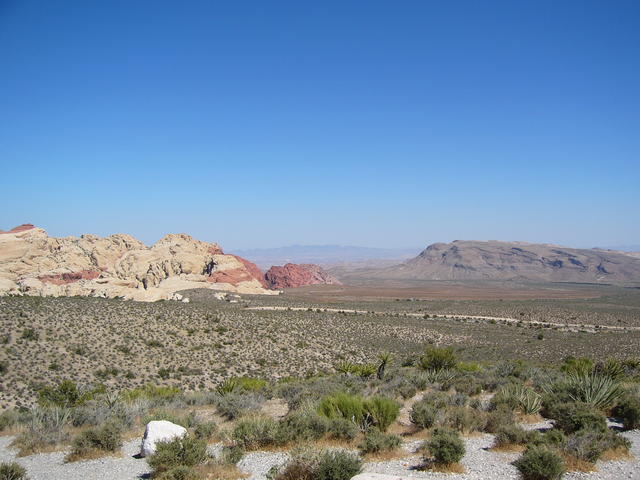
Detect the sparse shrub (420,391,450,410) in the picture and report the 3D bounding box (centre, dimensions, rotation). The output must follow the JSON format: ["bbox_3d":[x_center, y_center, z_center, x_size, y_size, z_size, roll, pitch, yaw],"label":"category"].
[{"bbox_3d":[2.164,3.007,12.124,0.551,0.352,0.496,0,-1,10],"label":"sparse shrub"}]

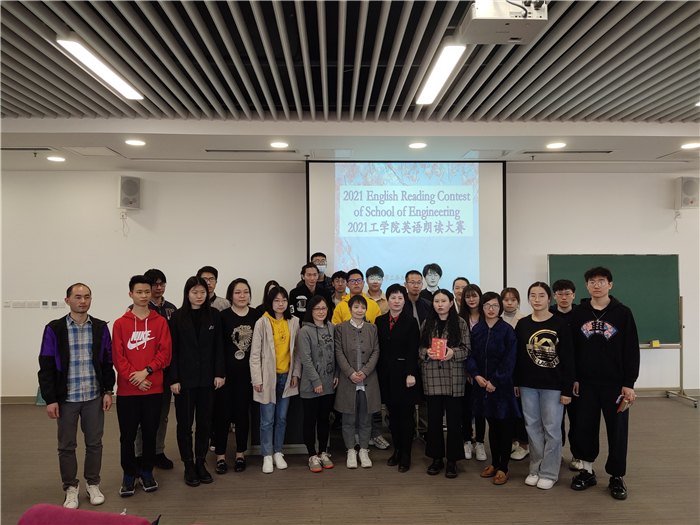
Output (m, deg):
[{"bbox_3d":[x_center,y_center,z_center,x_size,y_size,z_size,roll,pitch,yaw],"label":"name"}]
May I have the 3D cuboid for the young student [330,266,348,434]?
[{"bbox_3d":[-0.109,0.989,5.772,0.470,1.784,0.290,0,0,-4],"label":"young student"}]

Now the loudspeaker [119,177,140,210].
[{"bbox_3d":[-2.864,-0.907,6.580,0.250,0.415,0.240,0,-1,-40],"label":"loudspeaker"}]

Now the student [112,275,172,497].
[{"bbox_3d":[-1.687,0.966,4.110,0.480,1.728,0.320,0,0,-21],"label":"student"}]

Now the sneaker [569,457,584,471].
[{"bbox_3d":[2.055,1.771,4.550,0.105,0.115,0.285,-1,-1,33],"label":"sneaker"}]

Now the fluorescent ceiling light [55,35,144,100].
[{"bbox_3d":[-1.771,-1.403,3.675,0.150,0.070,1.150,0,0,-2],"label":"fluorescent ceiling light"}]

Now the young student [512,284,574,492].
[{"bbox_3d":[1.628,1.013,4.254,0.500,1.689,0.300,0,-1,14],"label":"young student"}]

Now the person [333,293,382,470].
[{"bbox_3d":[0.068,1.058,4.600,0.410,1.534,0.290,0,0,-2],"label":"person"}]

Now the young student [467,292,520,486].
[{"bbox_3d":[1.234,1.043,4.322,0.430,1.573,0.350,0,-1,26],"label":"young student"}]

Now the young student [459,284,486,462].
[{"bbox_3d":[1.175,1.015,4.770,0.430,1.614,0.290,0,0,10],"label":"young student"}]

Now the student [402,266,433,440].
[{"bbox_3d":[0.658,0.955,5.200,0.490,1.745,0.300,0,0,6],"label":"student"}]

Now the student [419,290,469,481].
[{"bbox_3d":[0.841,1.038,4.467,0.450,1.589,0.360,0,0,16],"label":"student"}]

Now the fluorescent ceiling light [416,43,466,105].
[{"bbox_3d":[0.665,-1.416,3.818,0.150,0.070,1.184,0,0,-2],"label":"fluorescent ceiling light"}]

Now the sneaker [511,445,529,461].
[{"bbox_3d":[1.605,1.765,4.770,0.250,0.105,0.100,0,-1,-37],"label":"sneaker"}]

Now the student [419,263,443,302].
[{"bbox_3d":[0.911,0.931,5.542,0.470,1.830,0.290,0,-1,6],"label":"student"}]

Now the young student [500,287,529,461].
[{"bbox_3d":[1.572,1.030,4.830,0.440,1.582,0.300,-1,0,20],"label":"young student"}]

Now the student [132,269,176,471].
[{"bbox_3d":[-1.827,0.971,4.723,0.480,1.821,0.300,0,-1,-25],"label":"student"}]

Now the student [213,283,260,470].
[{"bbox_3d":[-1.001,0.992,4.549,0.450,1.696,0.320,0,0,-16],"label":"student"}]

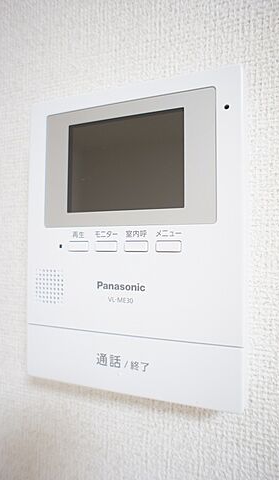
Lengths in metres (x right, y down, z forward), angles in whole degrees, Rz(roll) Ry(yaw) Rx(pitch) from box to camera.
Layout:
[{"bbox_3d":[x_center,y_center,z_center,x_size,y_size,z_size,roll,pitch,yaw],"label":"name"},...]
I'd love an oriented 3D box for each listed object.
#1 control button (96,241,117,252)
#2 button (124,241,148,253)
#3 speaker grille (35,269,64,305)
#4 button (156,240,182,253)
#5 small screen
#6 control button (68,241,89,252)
[{"bbox_3d":[-0.019,0.004,0.185,0.015,0.006,0.003,0,-2,21],"label":"control button"},{"bbox_3d":[-0.002,0.003,0.178,0.014,0.006,0.003,0,-2,21],"label":"button"},{"bbox_3d":[-0.056,0.029,0.198,0.020,0.020,0.002,0,-2,21],"label":"speaker grille"},{"bbox_3d":[0.015,0.003,0.172,0.015,0.006,0.003,0,-2,21],"label":"button"},{"bbox_3d":[-0.010,-0.044,0.184,0.072,0.054,0.005,0,-2,21],"label":"small screen"},{"bbox_3d":[-0.037,0.004,0.191,0.014,0.006,0.003,0,-2,21],"label":"control button"}]

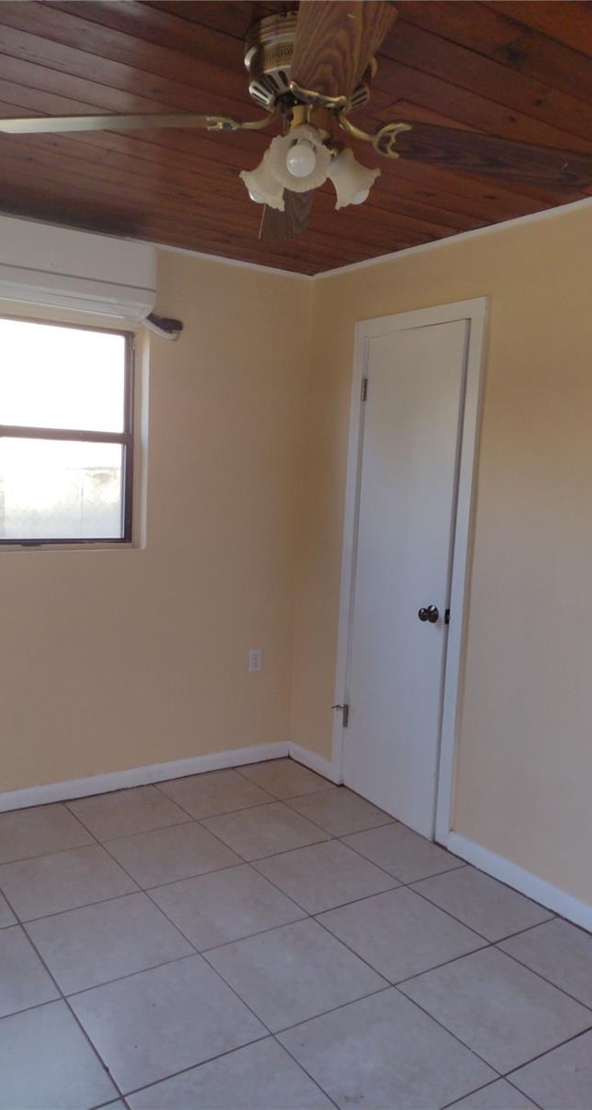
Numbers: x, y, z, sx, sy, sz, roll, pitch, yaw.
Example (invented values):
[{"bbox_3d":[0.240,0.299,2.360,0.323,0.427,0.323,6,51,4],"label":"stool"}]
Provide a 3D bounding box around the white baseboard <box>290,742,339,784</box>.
[{"bbox_3d":[0.082,0.995,4.160,0.015,0.083,0.384,-2,9,-34],"label":"white baseboard"}]

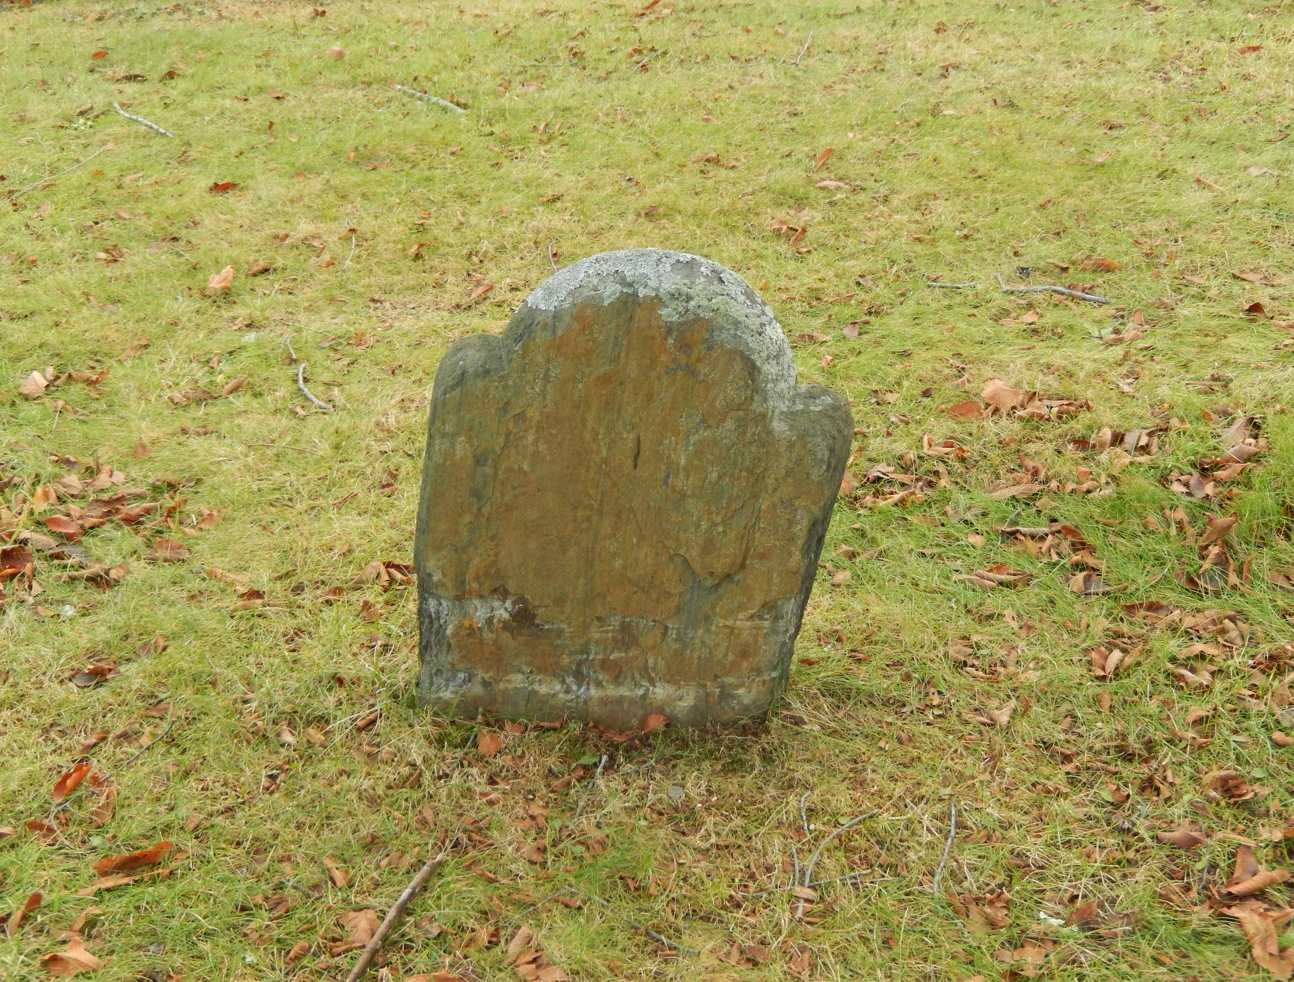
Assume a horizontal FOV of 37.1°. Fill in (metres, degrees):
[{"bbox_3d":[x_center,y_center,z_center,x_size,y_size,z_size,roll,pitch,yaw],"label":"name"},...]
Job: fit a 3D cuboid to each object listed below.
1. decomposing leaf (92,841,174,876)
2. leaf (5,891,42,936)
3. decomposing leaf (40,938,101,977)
[{"bbox_3d":[-0.612,0.438,2.297,0.090,0.025,0.028,-4,29,-11],"label":"decomposing leaf"},{"bbox_3d":[-0.753,0.512,2.335,0.024,0.028,0.072,6,27,12],"label":"leaf"},{"bbox_3d":[-0.640,0.518,2.144,0.056,0.025,0.032,2,28,0],"label":"decomposing leaf"}]

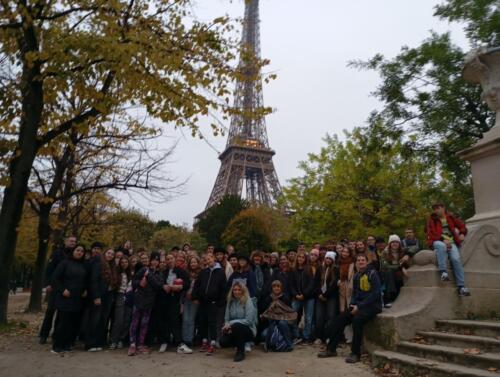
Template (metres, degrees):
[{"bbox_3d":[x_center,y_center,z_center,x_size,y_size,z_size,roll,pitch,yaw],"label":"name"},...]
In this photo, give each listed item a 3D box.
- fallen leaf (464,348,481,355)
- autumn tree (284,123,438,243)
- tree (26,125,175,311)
[{"bbox_3d":[3.118,2.283,5.683,0.210,0.050,0.150,2,-12,0],"label":"fallen leaf"},{"bbox_3d":[4.718,1.091,17.179,6.600,7.900,6.300,2,-12,0],"label":"autumn tree"},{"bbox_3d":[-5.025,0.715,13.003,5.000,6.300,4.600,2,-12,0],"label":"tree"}]

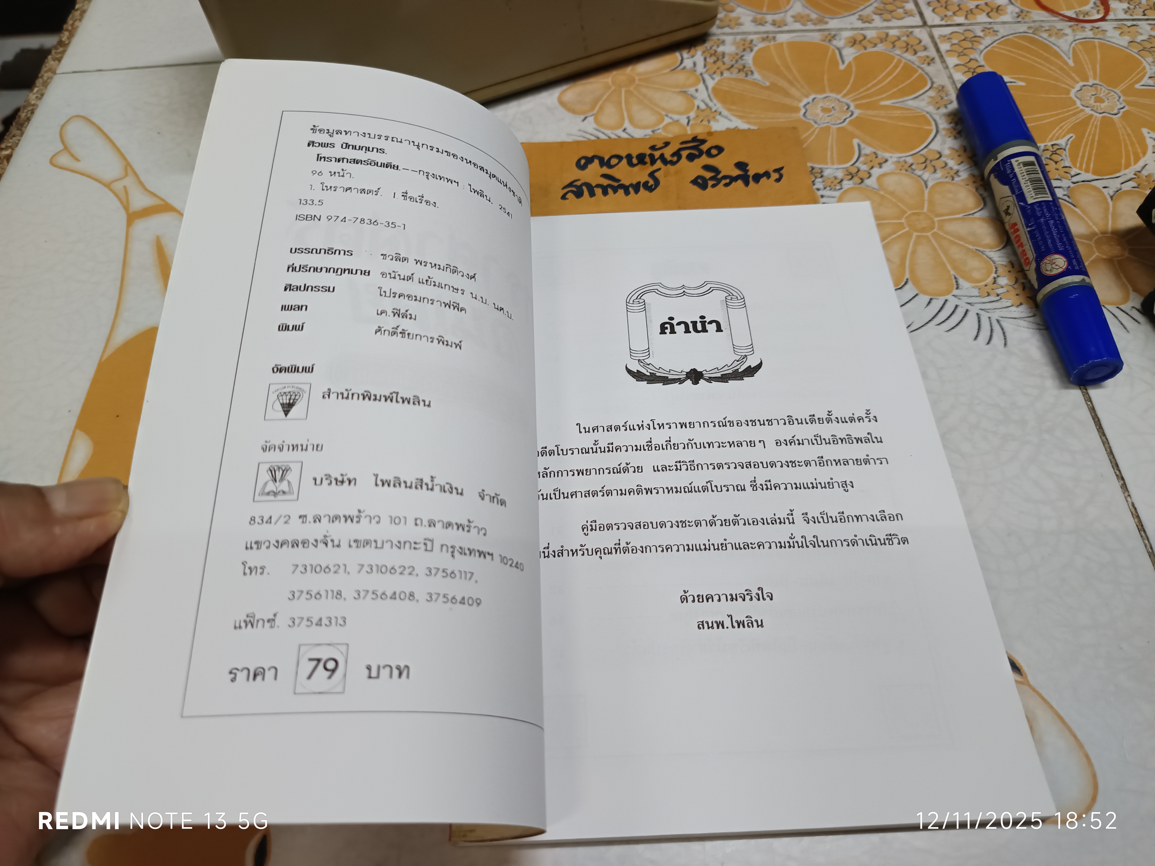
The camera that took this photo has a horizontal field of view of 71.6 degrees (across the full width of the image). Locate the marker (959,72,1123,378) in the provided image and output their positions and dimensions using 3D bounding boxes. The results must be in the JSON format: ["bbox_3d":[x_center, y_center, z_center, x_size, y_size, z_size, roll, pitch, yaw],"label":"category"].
[{"bbox_3d":[0.166,-0.079,0.292,0.018,0.018,0.140,-1,59,2],"label":"marker"}]

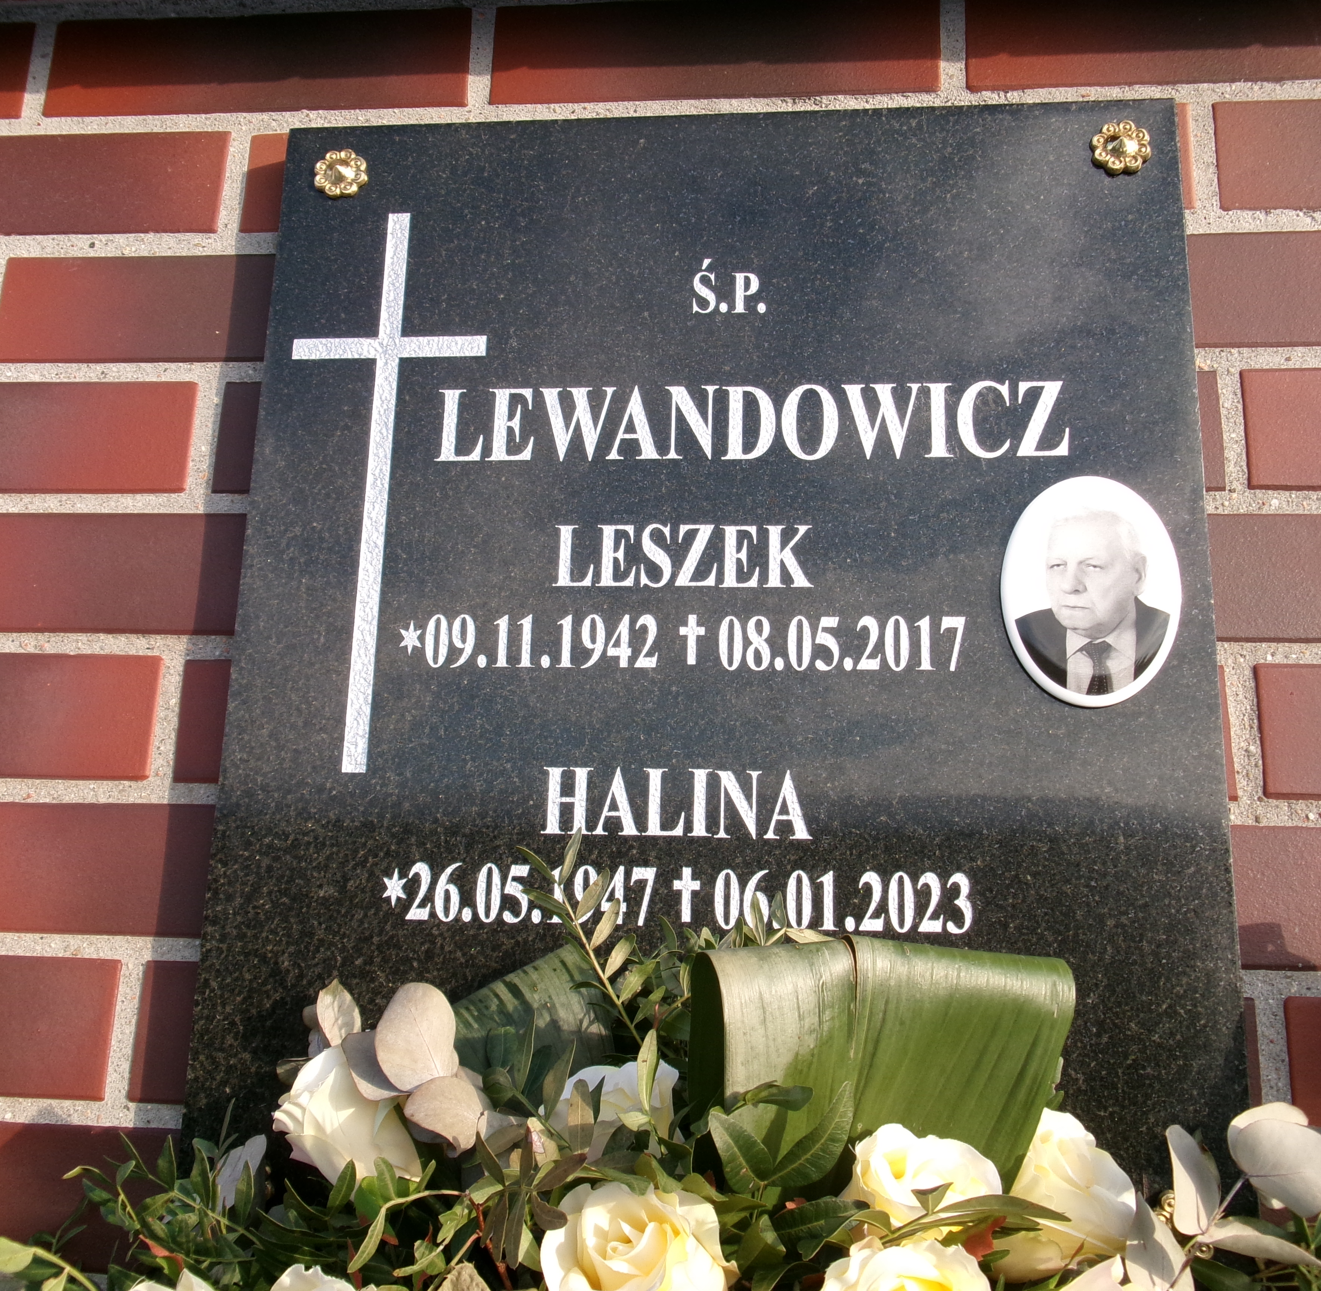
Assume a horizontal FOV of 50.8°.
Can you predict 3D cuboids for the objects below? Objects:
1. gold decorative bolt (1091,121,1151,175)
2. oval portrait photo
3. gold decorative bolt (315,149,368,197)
[{"bbox_3d":[0.234,-0.254,0.707,0.028,0.028,0.011,1,-15,6],"label":"gold decorative bolt"},{"bbox_3d":[0.202,-0.026,0.651,0.082,0.113,0.008,1,-15,6],"label":"oval portrait photo"},{"bbox_3d":[-0.172,-0.254,0.746,0.028,0.028,0.011,1,-15,6],"label":"gold decorative bolt"}]

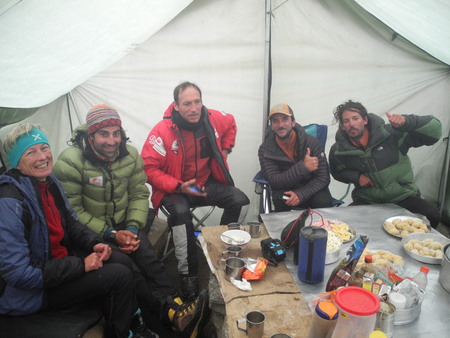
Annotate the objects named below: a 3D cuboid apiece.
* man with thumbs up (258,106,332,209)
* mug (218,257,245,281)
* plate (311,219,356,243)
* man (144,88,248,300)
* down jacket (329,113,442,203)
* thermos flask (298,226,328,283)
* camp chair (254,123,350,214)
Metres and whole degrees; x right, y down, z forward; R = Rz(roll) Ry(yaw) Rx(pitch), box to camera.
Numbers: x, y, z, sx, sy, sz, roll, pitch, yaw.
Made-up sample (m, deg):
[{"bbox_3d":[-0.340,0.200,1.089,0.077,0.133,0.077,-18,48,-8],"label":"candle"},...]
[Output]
[{"bbox_3d":[0.470,0.079,2.513,0.540,1.040,0.700,3,17,10],"label":"man with thumbs up"},{"bbox_3d":[0.030,0.426,1.555,0.112,0.076,0.083,0,17,0],"label":"mug"},{"bbox_3d":[0.585,0.332,1.943,0.245,0.035,0.245,0,17,0],"label":"plate"},{"bbox_3d":[-0.190,0.103,2.228,0.610,1.170,0.660,-6,18,-19],"label":"man"},{"bbox_3d":[1.030,-0.118,2.474,0.690,0.570,0.440,4,17,11],"label":"down jacket"},{"bbox_3d":[0.366,0.359,1.519,0.112,0.225,0.112,0,17,0],"label":"thermos flask"},{"bbox_3d":[0.490,0.125,2.652,0.680,0.880,0.580,2,17,8],"label":"camp chair"}]

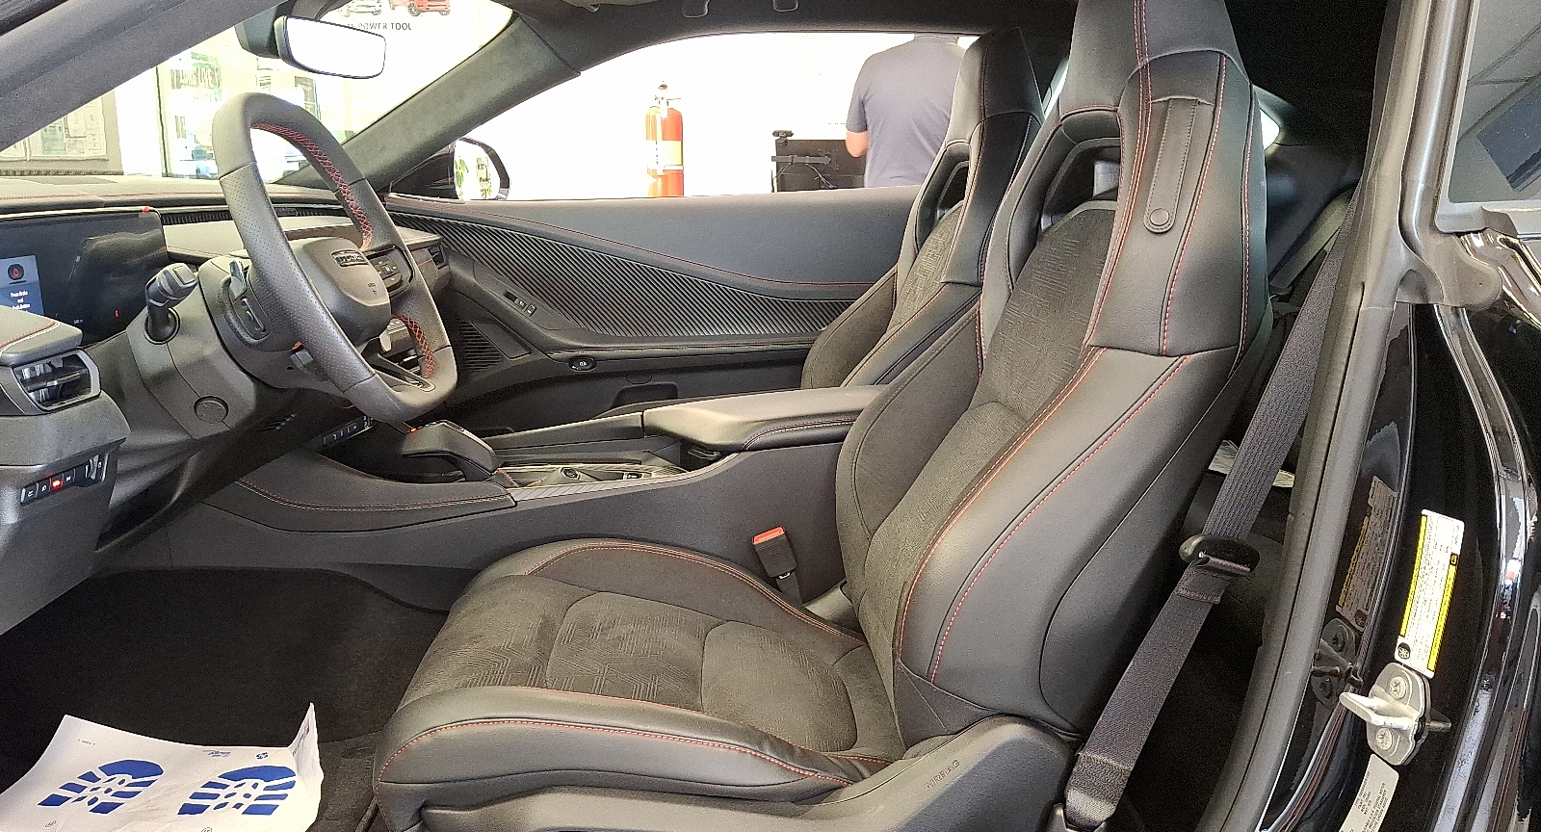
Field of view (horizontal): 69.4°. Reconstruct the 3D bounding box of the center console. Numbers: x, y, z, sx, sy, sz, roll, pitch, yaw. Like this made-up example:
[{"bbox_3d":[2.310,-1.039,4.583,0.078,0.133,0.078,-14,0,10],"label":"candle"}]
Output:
[{"bbox_3d":[-0.292,0.114,1.575,1.050,0.290,0.270,-1,11,-1],"label":"center console"}]

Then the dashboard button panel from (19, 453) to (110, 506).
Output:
[{"bbox_3d":[-0.596,0.053,0.940,0.030,0.032,0.110,9,11,-3],"label":"dashboard button panel"}]

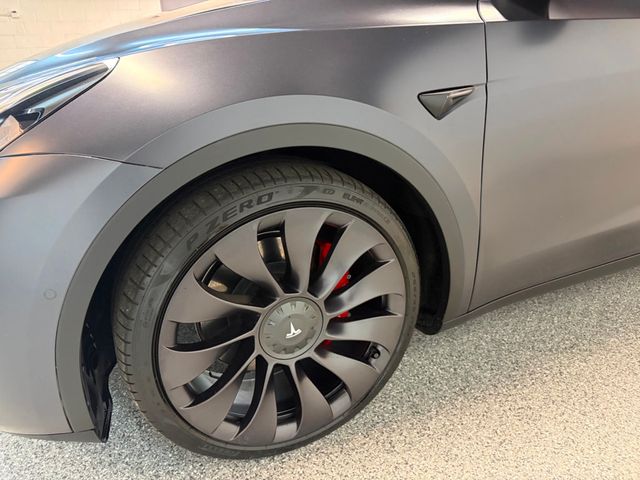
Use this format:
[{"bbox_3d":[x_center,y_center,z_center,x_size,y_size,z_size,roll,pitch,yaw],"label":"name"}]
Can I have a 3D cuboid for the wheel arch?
[{"bbox_3d":[-0.064,-0.003,1.003,0.920,0.580,0.170,-10,24,-22],"label":"wheel arch"}]

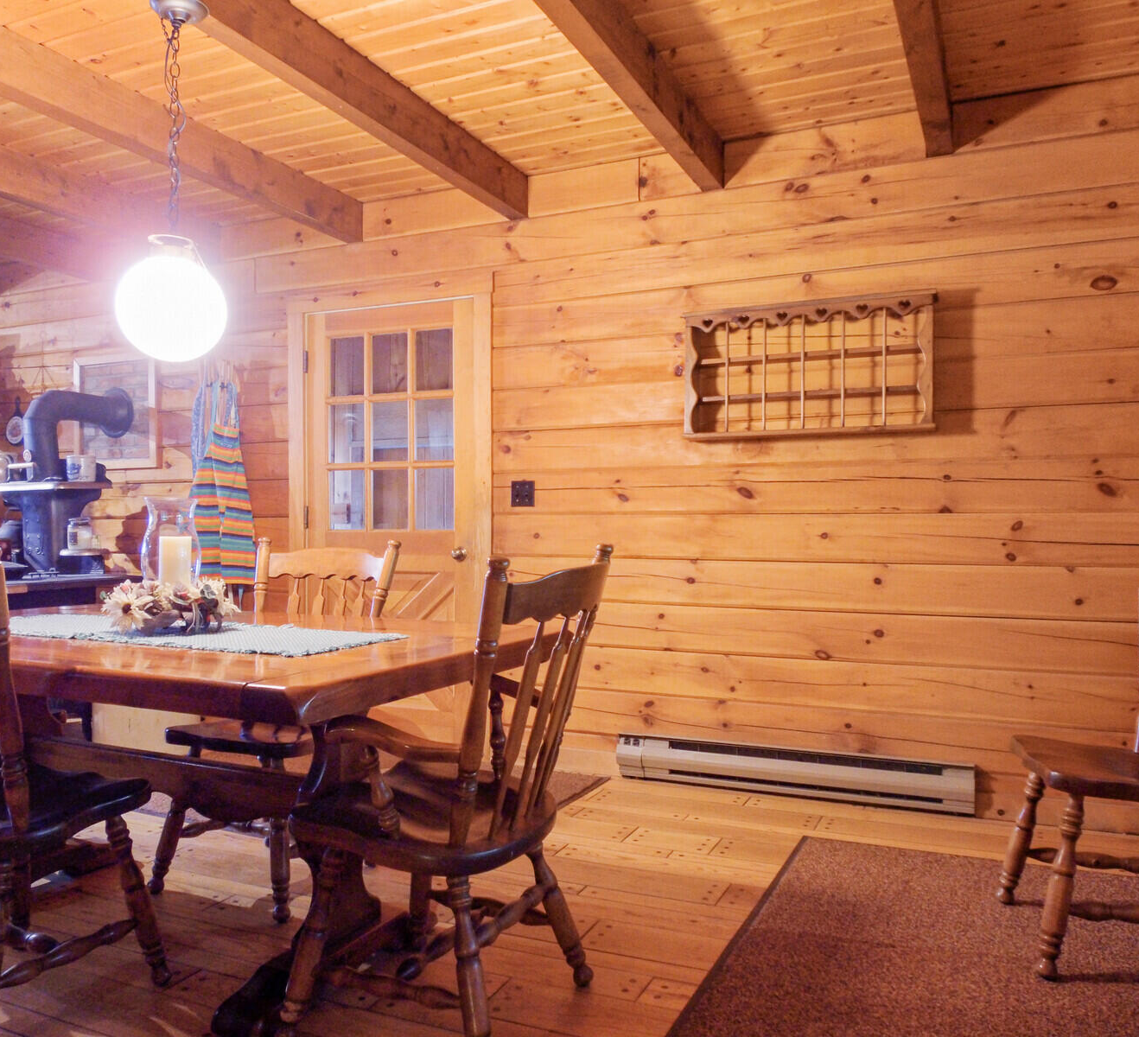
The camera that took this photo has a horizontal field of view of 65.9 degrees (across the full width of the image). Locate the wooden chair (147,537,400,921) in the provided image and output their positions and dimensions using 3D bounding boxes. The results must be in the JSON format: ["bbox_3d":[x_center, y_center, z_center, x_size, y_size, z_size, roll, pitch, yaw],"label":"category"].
[{"bbox_3d":[-0.862,0.566,2.627,0.510,0.985,0.530,0,0,25],"label":"wooden chair"}]

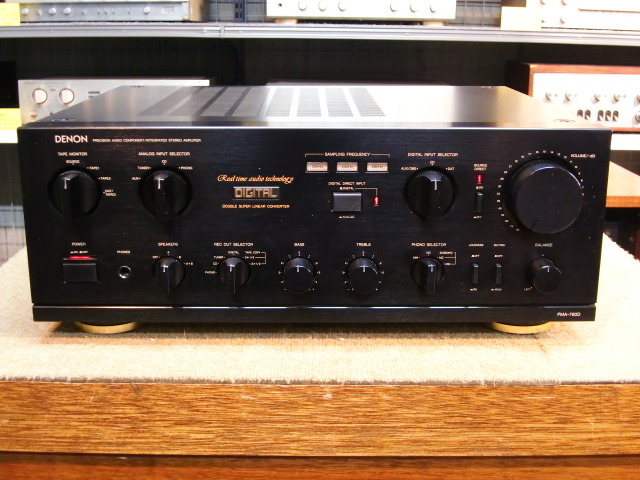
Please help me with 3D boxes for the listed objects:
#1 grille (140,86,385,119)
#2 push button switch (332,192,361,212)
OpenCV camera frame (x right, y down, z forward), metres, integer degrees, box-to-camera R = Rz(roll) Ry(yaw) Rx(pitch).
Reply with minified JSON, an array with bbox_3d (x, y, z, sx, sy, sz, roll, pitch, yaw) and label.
[{"bbox_3d":[-0.049,-0.134,0.820,0.205,0.004,0.251,0,15,-1],"label":"grille"},{"bbox_3d":[0.020,-0.028,0.631,0.021,0.013,0.007,0,15,-1],"label":"push button switch"}]

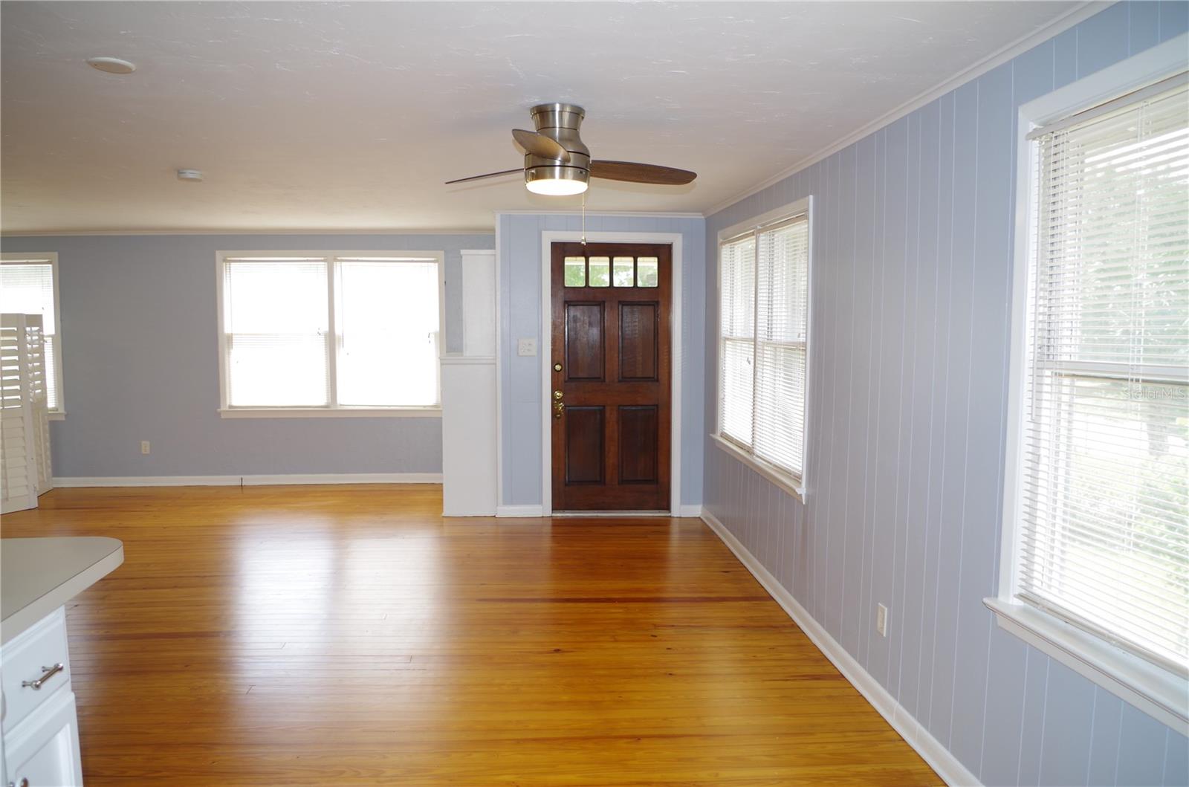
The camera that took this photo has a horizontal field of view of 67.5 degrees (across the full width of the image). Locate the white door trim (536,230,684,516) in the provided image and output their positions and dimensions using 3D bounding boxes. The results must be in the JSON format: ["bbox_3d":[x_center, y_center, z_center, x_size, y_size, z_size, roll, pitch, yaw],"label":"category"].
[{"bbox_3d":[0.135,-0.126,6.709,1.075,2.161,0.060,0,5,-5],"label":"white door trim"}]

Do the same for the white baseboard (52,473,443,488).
[{"bbox_3d":[-3.099,0.800,8.064,3.470,0.090,0.020,0,5,-5],"label":"white baseboard"}]

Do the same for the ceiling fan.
[{"bbox_3d":[-0.079,-0.904,3.276,1.040,0.320,1.065,0,5,-5],"label":"ceiling fan"}]

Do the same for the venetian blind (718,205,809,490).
[{"bbox_3d":[0.966,-0.303,5.316,0.050,1.350,1.920,0,5,-5],"label":"venetian blind"}]

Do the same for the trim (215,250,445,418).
[{"bbox_3d":[-2.376,-0.547,8.021,1.980,1.460,0.100,0,5,-5],"label":"trim"}]

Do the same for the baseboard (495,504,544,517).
[{"bbox_3d":[-0.562,0.899,6.727,0.345,0.087,0.020,0,5,-5],"label":"baseboard"}]

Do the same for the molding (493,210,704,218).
[{"bbox_3d":[0.036,-1.329,6.578,1.590,0.045,0.040,0,5,-5],"label":"molding"}]

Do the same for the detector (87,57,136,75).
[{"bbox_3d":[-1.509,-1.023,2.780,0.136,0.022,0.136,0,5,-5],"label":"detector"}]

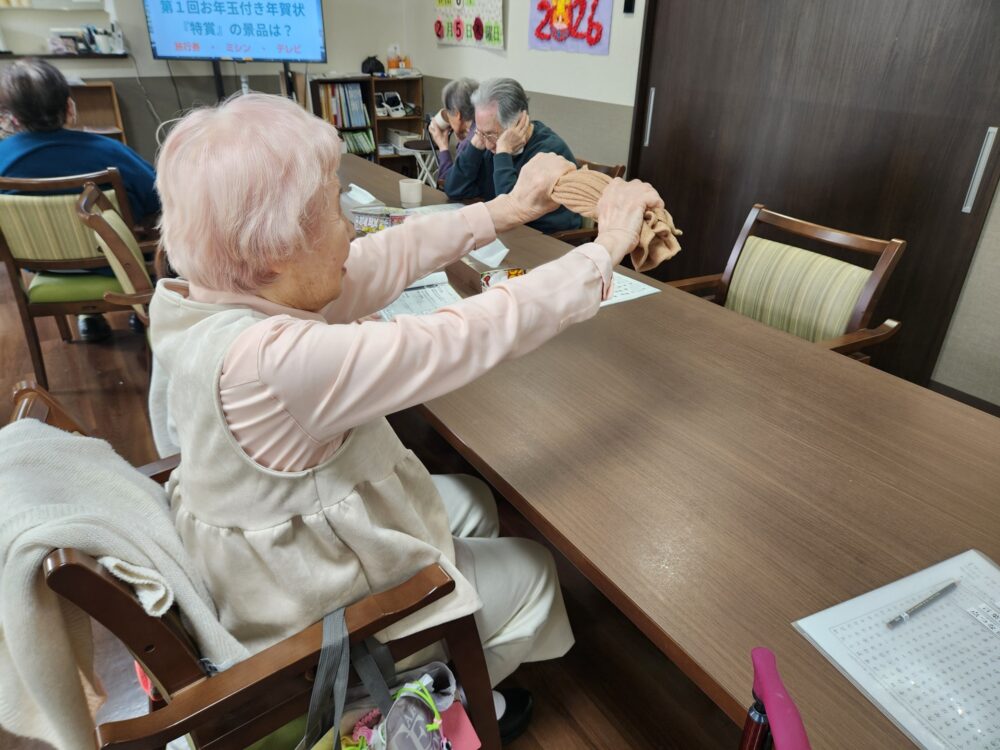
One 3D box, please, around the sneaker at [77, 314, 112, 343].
[{"bbox_3d":[-1.929,-0.257,3.167,0.100,0.100,0.260,-22,35,-36],"label":"sneaker"}]

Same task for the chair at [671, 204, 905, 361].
[{"bbox_3d":[0.715,-0.015,2.017,0.560,0.830,0.580,-16,32,-29],"label":"chair"}]

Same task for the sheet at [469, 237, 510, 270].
[{"bbox_3d":[-0.019,-0.366,1.992,0.170,0.050,0.170,5,28,7],"label":"sheet"}]

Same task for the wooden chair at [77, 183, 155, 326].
[{"bbox_3d":[-1.079,-0.250,2.401,0.560,0.830,0.570,-12,30,-23],"label":"wooden chair"}]

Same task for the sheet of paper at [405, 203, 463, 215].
[{"bbox_3d":[-0.233,-0.614,2.507,0.297,0.005,0.210,-16,32,-29],"label":"sheet of paper"}]

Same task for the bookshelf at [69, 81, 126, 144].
[{"bbox_3d":[-2.850,-1.549,4.675,0.420,0.890,0.290,-16,32,-29],"label":"bookshelf"}]

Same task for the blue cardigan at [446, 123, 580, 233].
[{"bbox_3d":[0.065,-0.748,2.646,0.500,0.540,0.520,22,34,34],"label":"blue cardigan"}]

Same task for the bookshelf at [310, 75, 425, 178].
[{"bbox_3d":[-1.138,-2.028,5.698,0.970,0.900,0.300,-16,32,-29],"label":"bookshelf"}]

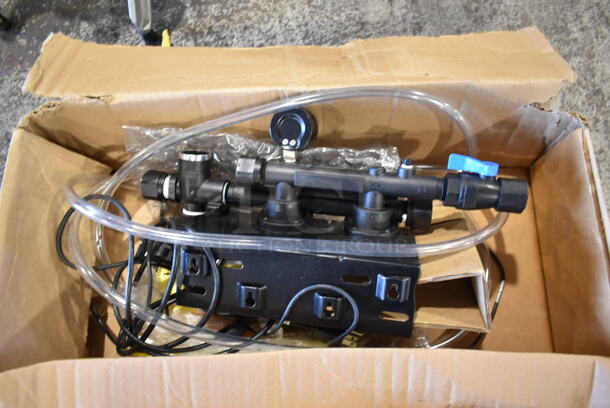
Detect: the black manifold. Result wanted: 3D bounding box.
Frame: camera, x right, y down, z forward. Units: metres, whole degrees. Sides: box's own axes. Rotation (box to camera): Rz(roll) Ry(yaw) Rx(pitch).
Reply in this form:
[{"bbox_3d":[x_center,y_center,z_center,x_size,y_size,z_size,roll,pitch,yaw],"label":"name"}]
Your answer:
[{"bbox_3d":[0.001,0.005,0.581,0.525,0.150,0.240,6,112,12],"label":"black manifold"}]

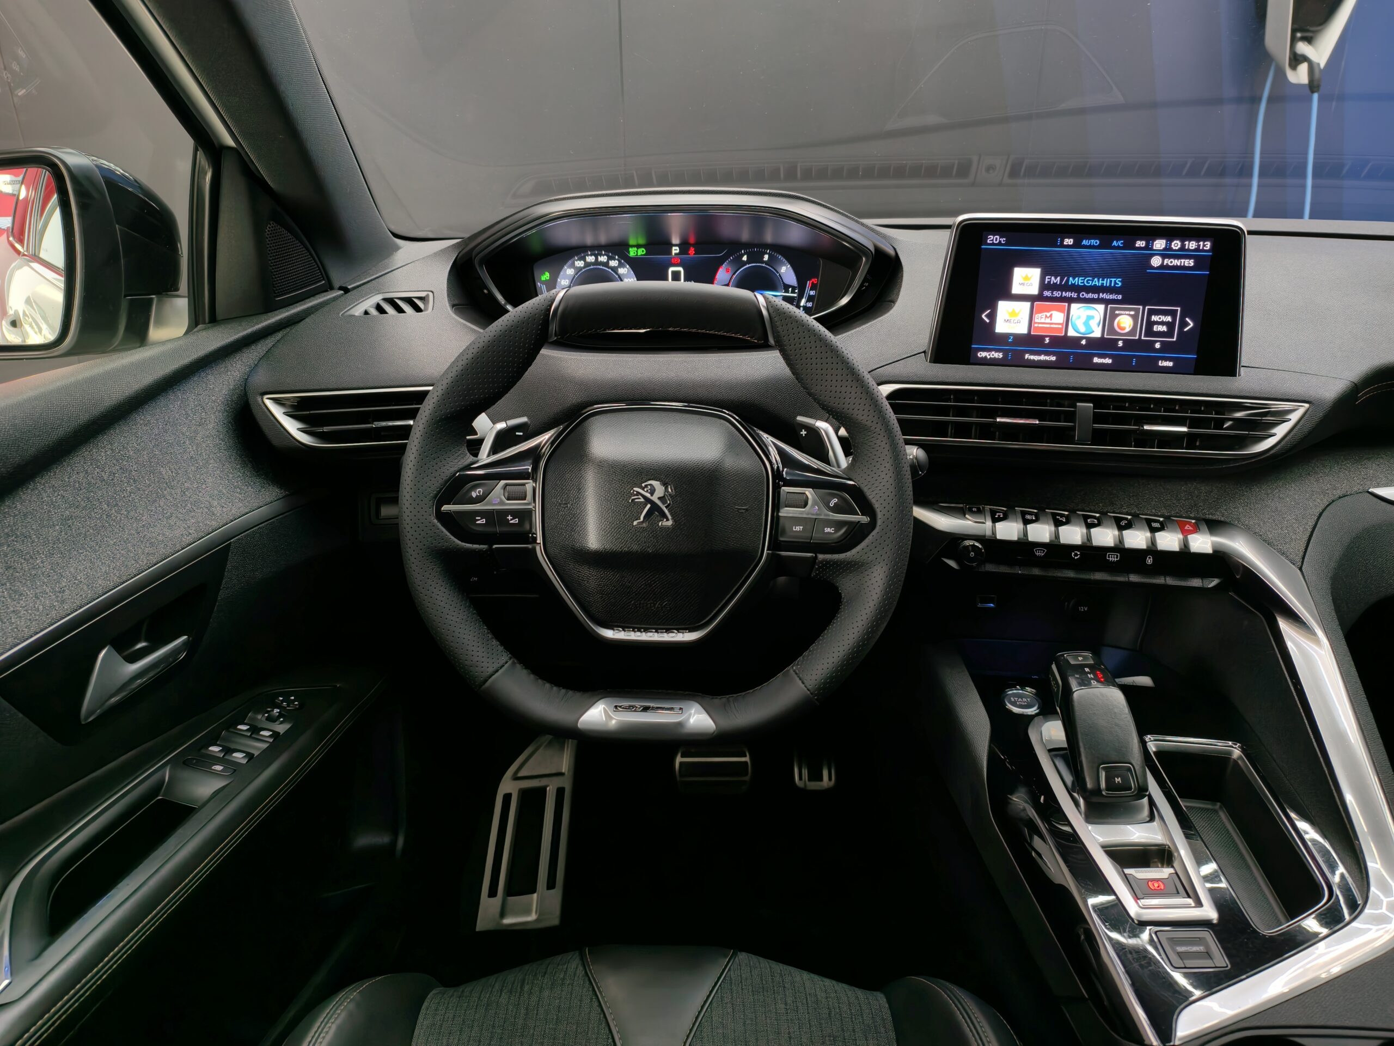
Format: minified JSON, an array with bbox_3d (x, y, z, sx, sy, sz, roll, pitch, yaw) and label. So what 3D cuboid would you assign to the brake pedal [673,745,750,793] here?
[{"bbox_3d":[0.021,0.312,1.175,0.095,0.060,0.030,1,-10,2],"label":"brake pedal"}]

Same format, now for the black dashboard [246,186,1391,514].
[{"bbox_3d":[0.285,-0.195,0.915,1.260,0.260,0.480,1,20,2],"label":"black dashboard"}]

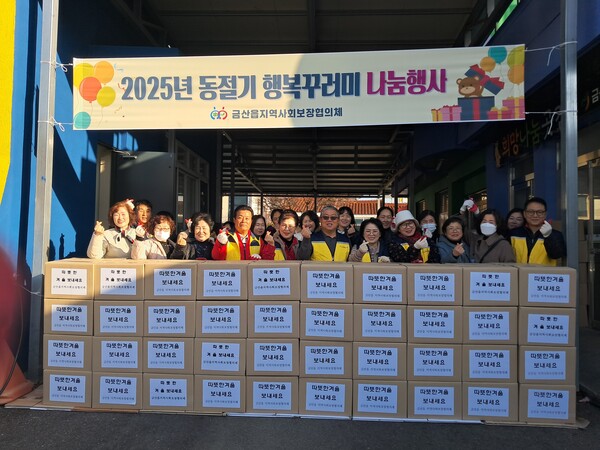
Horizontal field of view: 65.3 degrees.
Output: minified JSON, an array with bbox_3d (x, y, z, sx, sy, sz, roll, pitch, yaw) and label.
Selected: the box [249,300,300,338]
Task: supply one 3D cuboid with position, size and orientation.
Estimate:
[{"bbox_3d":[-0.198,0.740,3.778,0.406,0.283,0.325,0,-1,4],"label":"box"}]

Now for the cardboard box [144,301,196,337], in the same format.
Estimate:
[{"bbox_3d":[-1.018,0.742,3.849,0.411,0.286,0.320,1,-1,4],"label":"cardboard box"}]

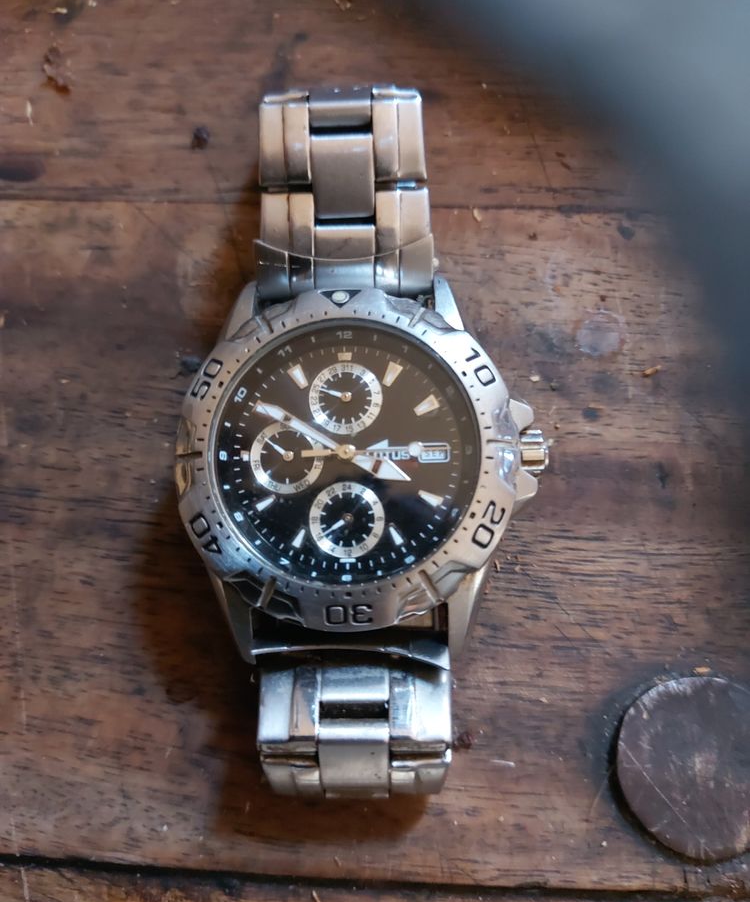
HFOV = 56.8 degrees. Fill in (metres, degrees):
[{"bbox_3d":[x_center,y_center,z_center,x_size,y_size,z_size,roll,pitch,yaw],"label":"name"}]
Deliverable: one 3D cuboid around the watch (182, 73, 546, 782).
[{"bbox_3d":[-0.001,-0.002,0.098,0.046,0.027,0.094,-1,80,0],"label":"watch"}]

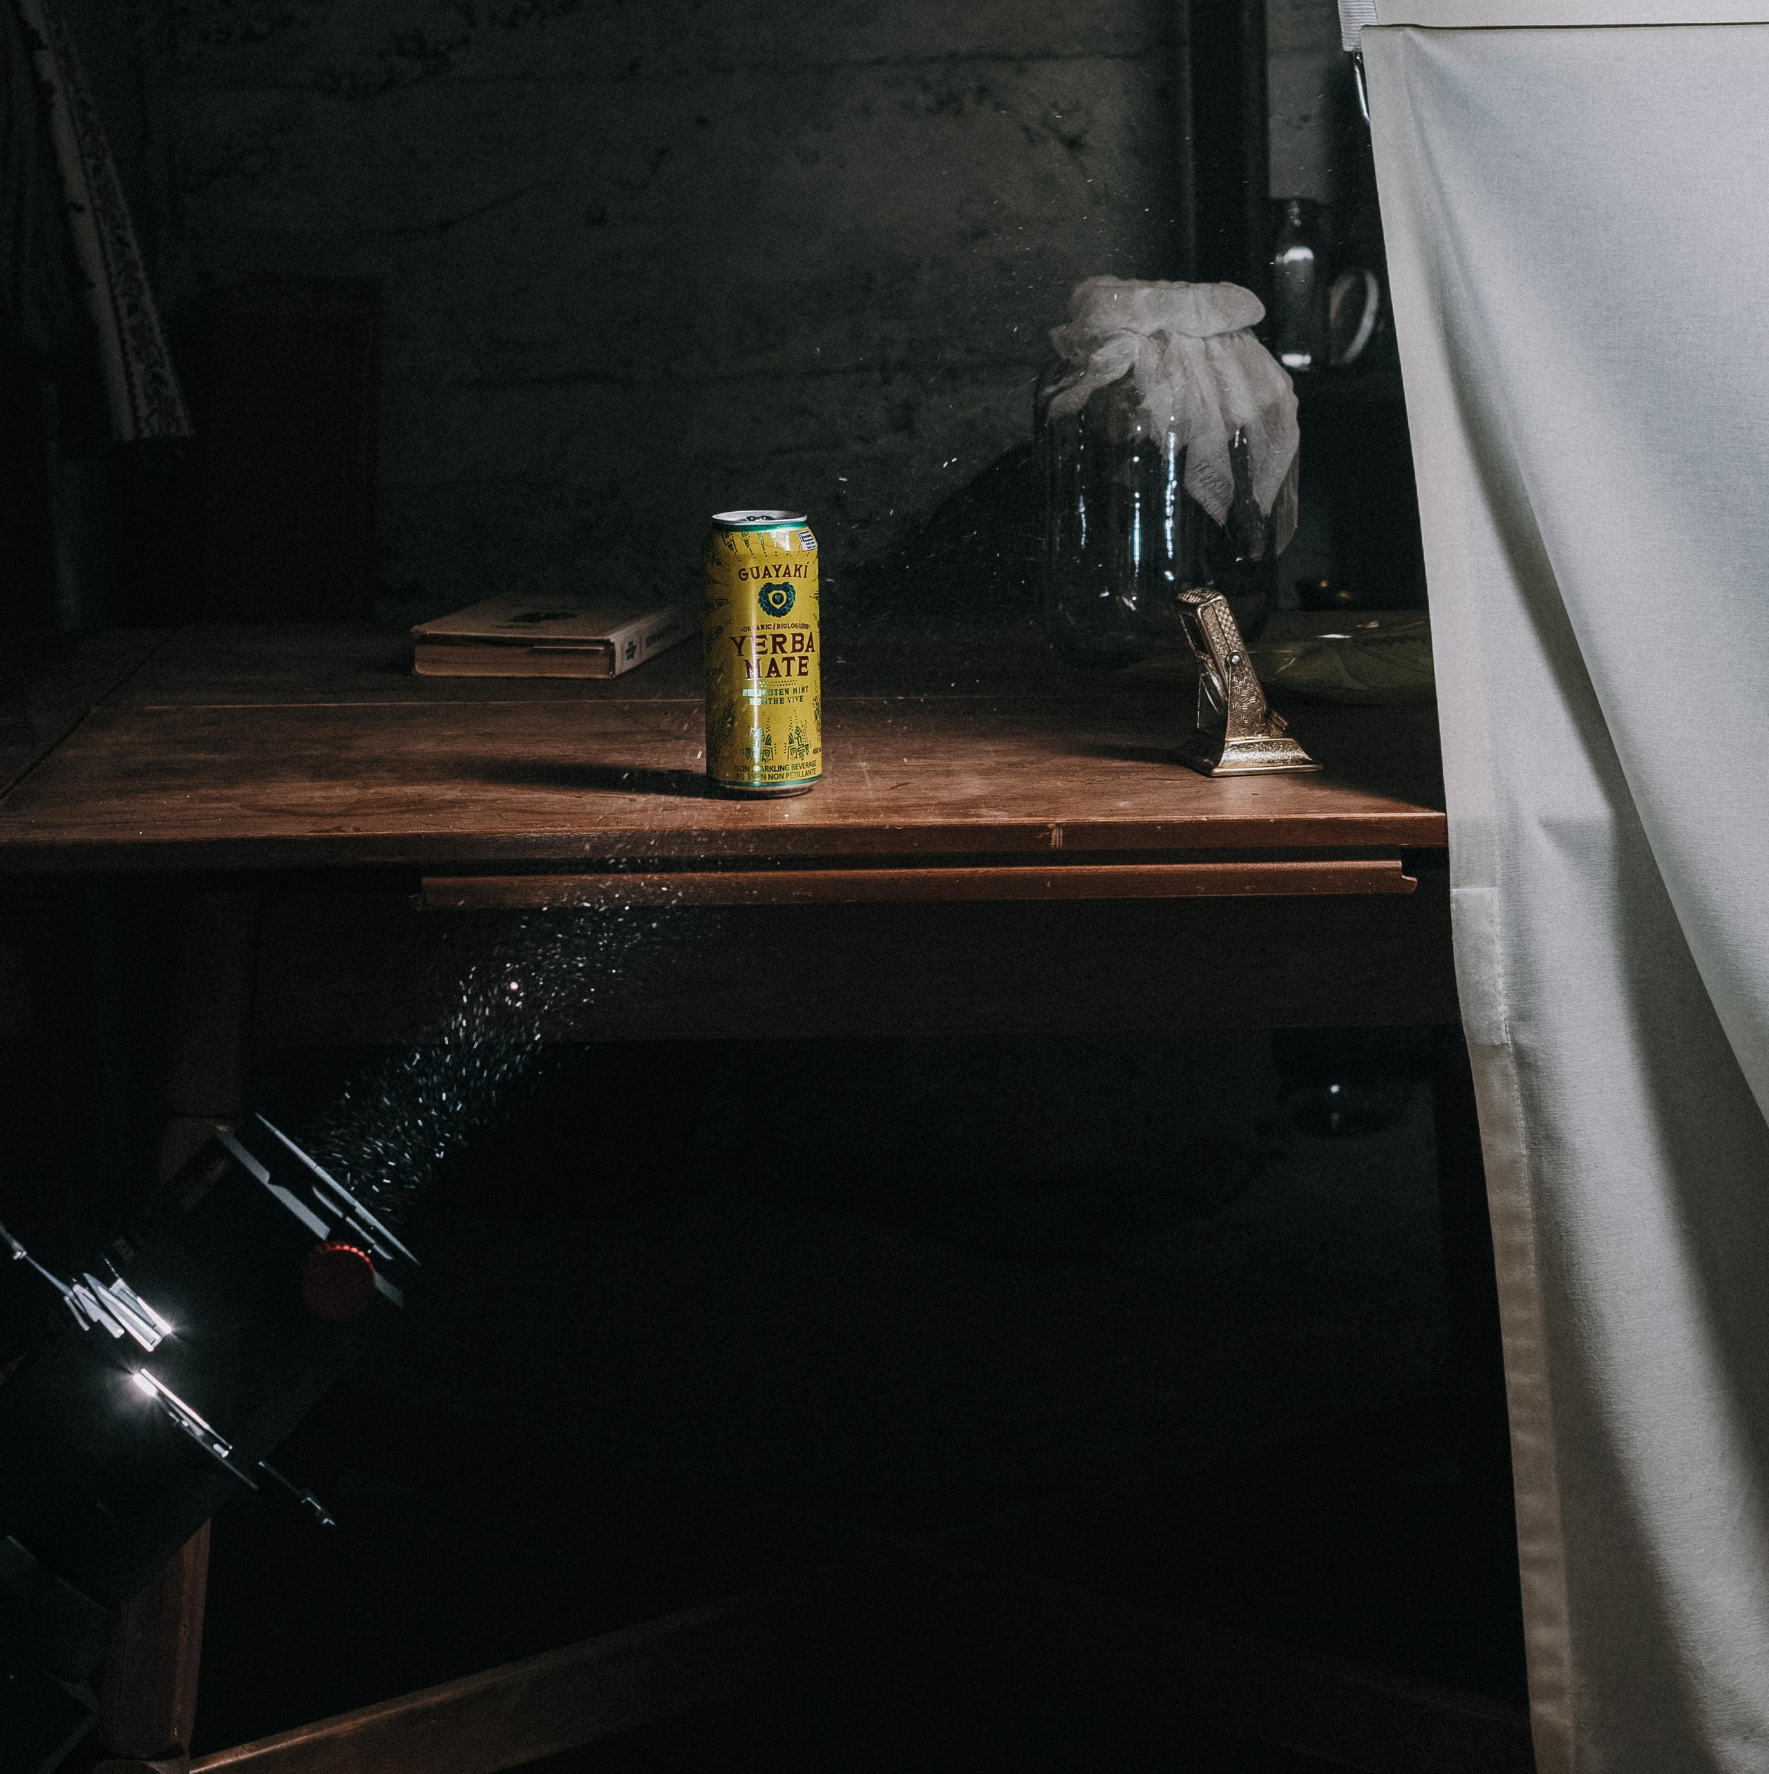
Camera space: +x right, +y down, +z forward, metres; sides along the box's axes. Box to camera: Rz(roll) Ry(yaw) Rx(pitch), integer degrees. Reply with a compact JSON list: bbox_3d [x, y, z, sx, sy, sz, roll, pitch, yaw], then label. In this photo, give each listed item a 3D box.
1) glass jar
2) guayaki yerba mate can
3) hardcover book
[{"bbox_3d":[0.188,-0.285,2.696,0.166,0.244,0.166,-1,12,0],"label":"glass jar"},{"bbox_3d":[-0.069,-0.133,2.224,0.066,0.157,0.066,-1,12,0],"label":"guayaki yerba mate can"},{"bbox_3d":[-0.229,-0.177,2.750,0.144,0.027,0.202,2,12,13],"label":"hardcover book"}]

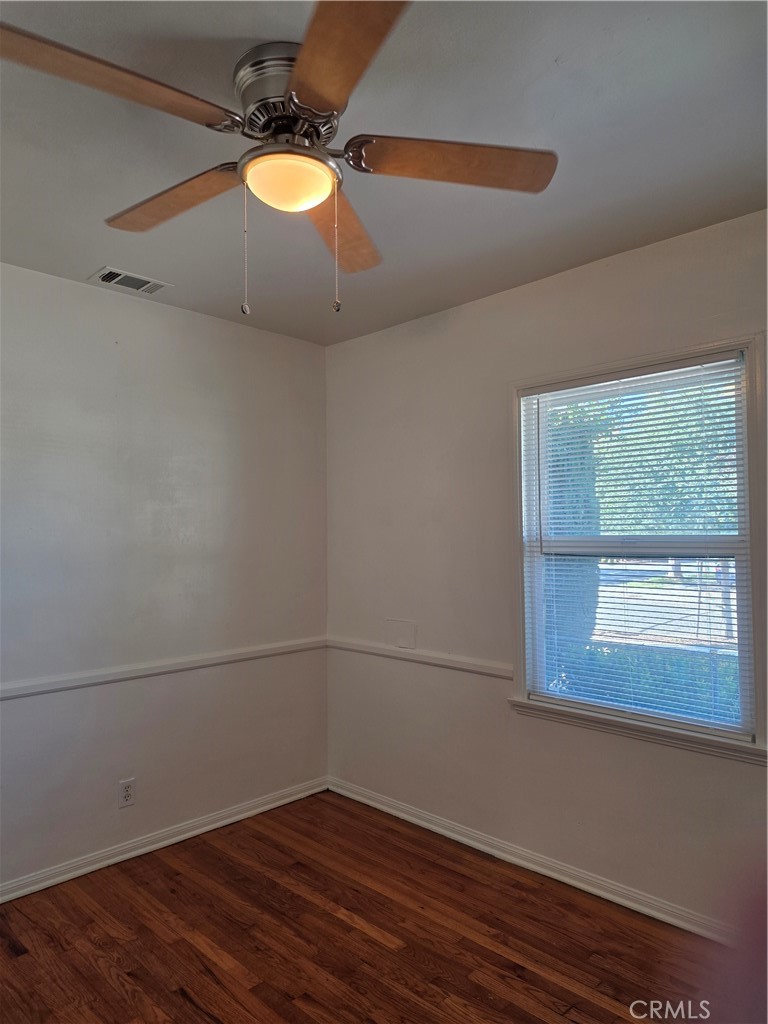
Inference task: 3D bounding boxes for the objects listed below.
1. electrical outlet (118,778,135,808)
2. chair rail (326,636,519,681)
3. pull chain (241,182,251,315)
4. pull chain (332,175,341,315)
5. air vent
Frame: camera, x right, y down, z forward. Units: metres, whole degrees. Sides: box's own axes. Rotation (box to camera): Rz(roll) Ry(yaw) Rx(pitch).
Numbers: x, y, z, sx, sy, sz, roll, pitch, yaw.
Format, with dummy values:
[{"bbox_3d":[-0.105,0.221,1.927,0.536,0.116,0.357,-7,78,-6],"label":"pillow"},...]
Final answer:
[{"bbox_3d":[-1.111,1.220,2.949,0.008,0.114,0.070,-2,-3,45],"label":"electrical outlet"},{"bbox_3d":[0.114,0.704,3.333,1.224,0.065,0.022,-2,-3,45],"label":"chair rail"},{"bbox_3d":[-0.322,-0.612,1.587,0.019,0.309,0.019,0,-2,0],"label":"pull chain"},{"bbox_3d":[-0.109,-0.614,1.570,0.018,0.310,0.018,0,-2,0],"label":"pull chain"},{"bbox_3d":[-1.061,-0.956,2.862,0.200,0.015,0.299,-2,-3,45],"label":"air vent"}]

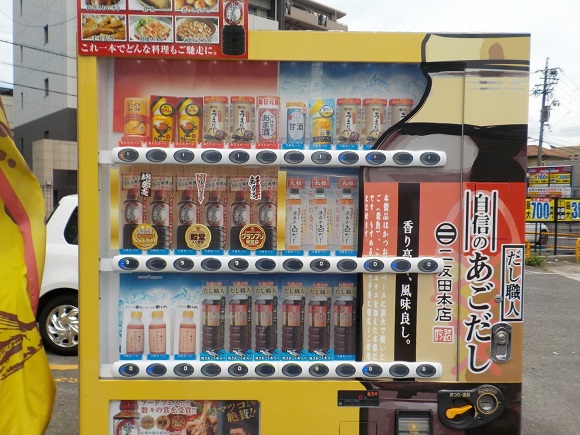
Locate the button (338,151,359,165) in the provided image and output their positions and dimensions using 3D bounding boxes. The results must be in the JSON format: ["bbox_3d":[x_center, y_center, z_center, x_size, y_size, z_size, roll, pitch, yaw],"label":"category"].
[{"bbox_3d":[0.154,-0.155,1.323,0.054,0.034,0.018,1,2,-1],"label":"button"}]

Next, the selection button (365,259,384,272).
[{"bbox_3d":[0.218,0.125,1.306,0.054,0.034,0.014,0,2,-1],"label":"selection button"}]

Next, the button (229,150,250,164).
[{"bbox_3d":[-0.130,-0.154,1.286,0.054,0.035,0.015,0,2,-1],"label":"button"}]

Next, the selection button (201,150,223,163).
[{"bbox_3d":[-0.201,-0.155,1.285,0.054,0.034,0.014,0,2,-1],"label":"selection button"}]

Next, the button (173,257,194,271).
[{"bbox_3d":[-0.274,0.121,1.295,0.054,0.034,0.014,0,2,-1],"label":"button"}]

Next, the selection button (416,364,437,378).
[{"bbox_3d":[0.356,0.402,1.319,0.054,0.034,0.014,0,2,-1],"label":"selection button"}]

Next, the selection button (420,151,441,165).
[{"bbox_3d":[0.370,-0.153,1.328,0.054,0.034,0.018,1,2,-1],"label":"selection button"}]

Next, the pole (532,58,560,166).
[{"bbox_3d":[20.025,-6.309,40.000,2.200,12.550,1.500,3,2,0],"label":"pole"}]

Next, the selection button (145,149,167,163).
[{"bbox_3d":[-0.350,-0.160,1.313,0.054,0.034,0.018,1,2,-1],"label":"selection button"}]

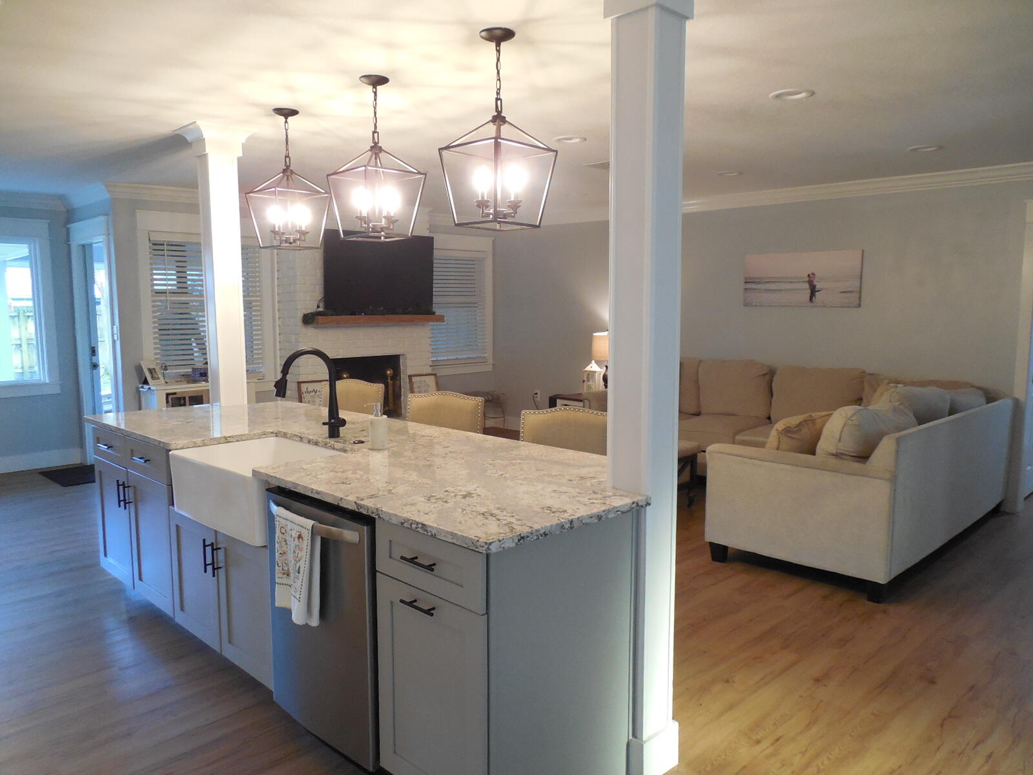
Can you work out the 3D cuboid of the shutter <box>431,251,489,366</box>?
[{"bbox_3d":[-0.638,-0.891,8.252,0.930,1.270,0.060,-6,8,-44],"label":"shutter"}]

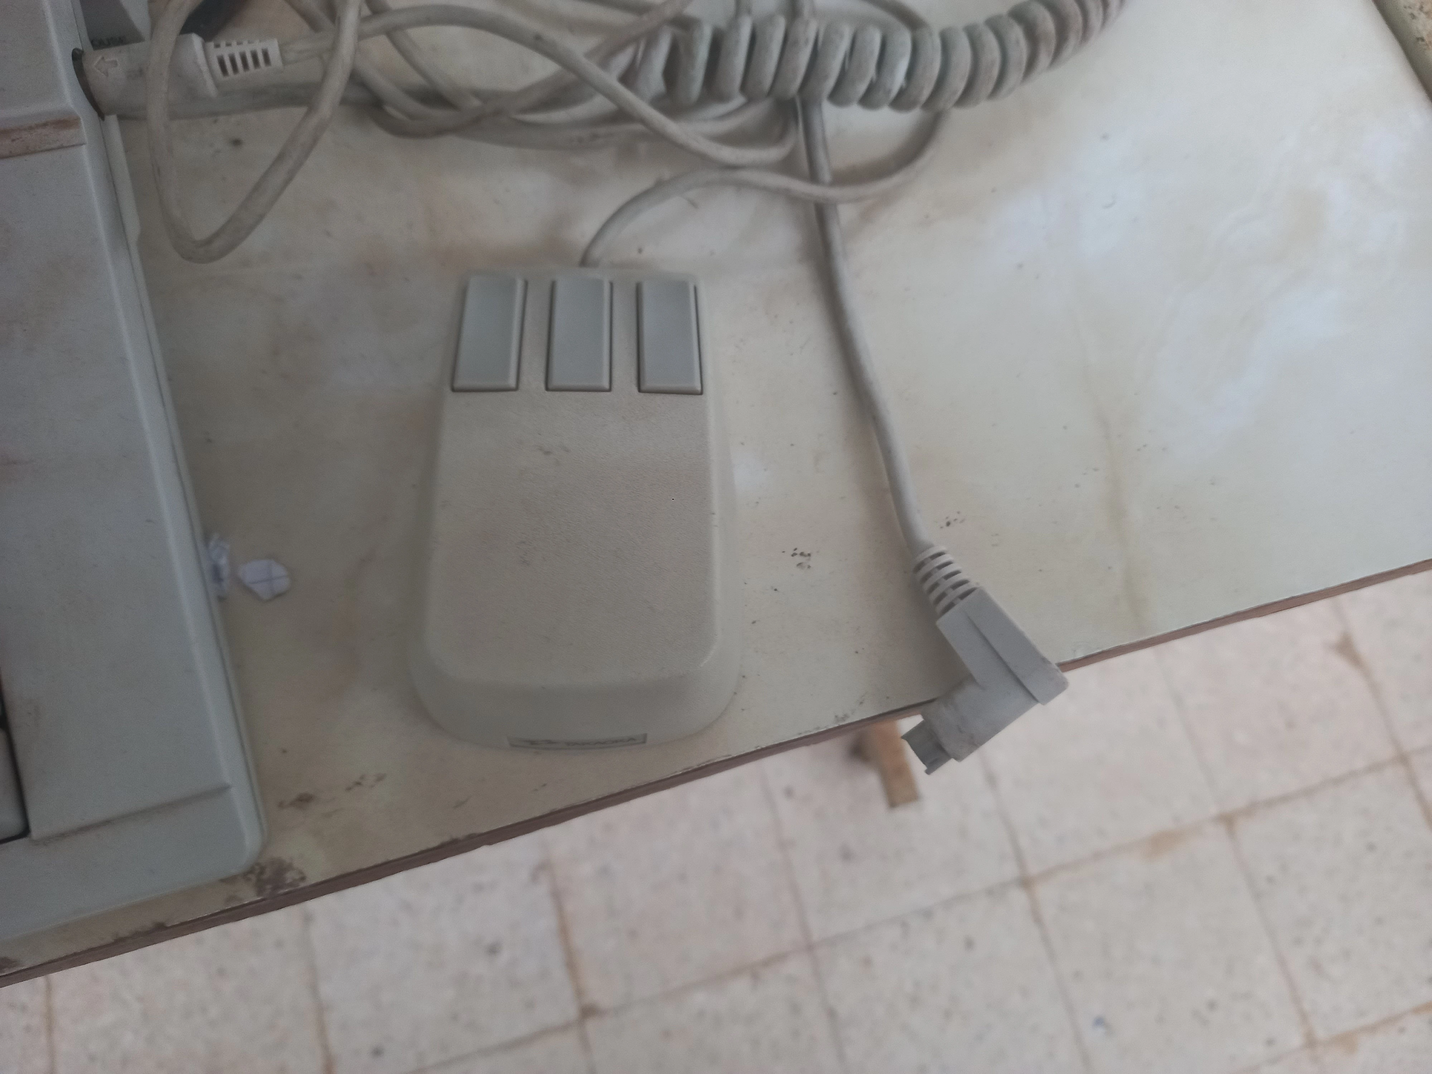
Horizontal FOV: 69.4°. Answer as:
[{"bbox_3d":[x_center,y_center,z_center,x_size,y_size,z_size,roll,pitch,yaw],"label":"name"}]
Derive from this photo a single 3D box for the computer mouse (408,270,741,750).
[{"bbox_3d":[-0.027,-0.009,0.201,0.066,0.030,0.096,1,73,-6],"label":"computer mouse"}]

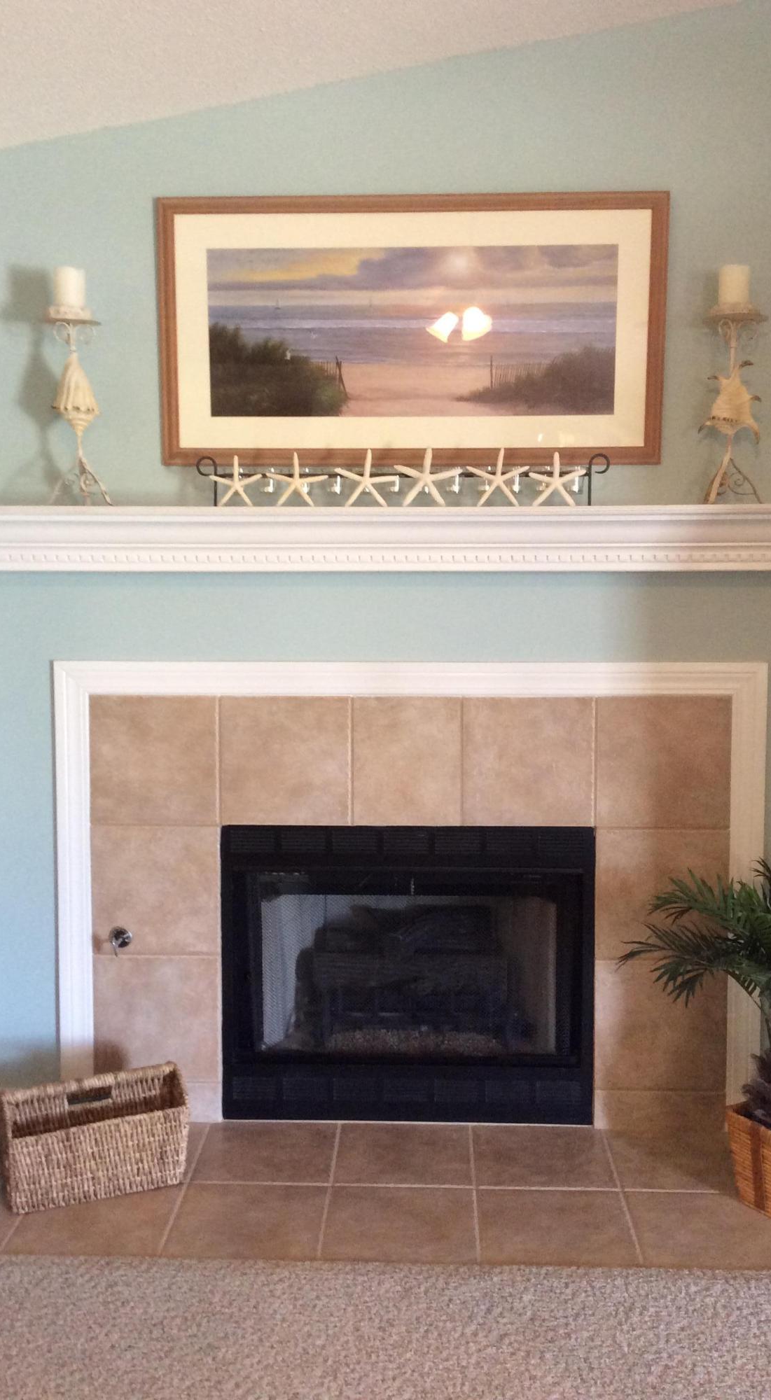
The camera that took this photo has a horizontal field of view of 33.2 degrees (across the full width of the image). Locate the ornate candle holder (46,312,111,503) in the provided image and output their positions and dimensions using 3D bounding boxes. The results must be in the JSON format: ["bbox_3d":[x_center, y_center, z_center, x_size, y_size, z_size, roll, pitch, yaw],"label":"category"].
[{"bbox_3d":[-0.727,-0.691,3.073,0.150,0.469,0.146,0,4,2],"label":"ornate candle holder"}]

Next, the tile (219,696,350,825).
[{"bbox_3d":[-0.252,0.153,3.241,0.327,0.324,0.010,0,4,2],"label":"tile"}]

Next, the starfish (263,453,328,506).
[{"bbox_3d":[-0.210,-0.525,3.091,0.149,0.134,0.022,0,4,2],"label":"starfish"}]

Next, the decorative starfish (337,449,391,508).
[{"bbox_3d":[-0.045,-0.524,3.067,0.147,0.146,0.024,0,-4,2],"label":"decorative starfish"}]

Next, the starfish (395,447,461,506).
[{"bbox_3d":[0.103,-0.529,3.078,0.164,0.144,0.022,0,4,2],"label":"starfish"}]

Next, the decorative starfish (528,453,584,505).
[{"bbox_3d":[0.409,-0.522,3.066,0.137,0.131,0.022,0,4,2],"label":"decorative starfish"}]

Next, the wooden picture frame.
[{"bbox_3d":[0.061,-0.883,3.112,1.212,0.627,0.030,0,9,2],"label":"wooden picture frame"}]

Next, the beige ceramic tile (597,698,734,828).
[{"bbox_3d":[0.690,0.155,3.207,0.332,0.330,0.010,0,4,2],"label":"beige ceramic tile"}]

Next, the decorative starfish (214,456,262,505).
[{"bbox_3d":[-0.359,-0.522,3.097,0.125,0.127,0.022,0,4,2],"label":"decorative starfish"}]

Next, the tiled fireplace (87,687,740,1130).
[{"bbox_3d":[0.057,0.550,3.332,1.640,1.120,0.050,0,4,2],"label":"tiled fireplace"}]

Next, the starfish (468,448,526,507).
[{"bbox_3d":[0.268,-0.528,3.071,0.151,0.142,0.022,0,4,2],"label":"starfish"}]

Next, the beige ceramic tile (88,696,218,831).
[{"bbox_3d":[-0.583,0.153,3.253,0.321,0.327,0.010,0,4,2],"label":"beige ceramic tile"}]

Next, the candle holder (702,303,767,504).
[{"bbox_3d":[0.815,-0.686,3.018,0.149,0.470,0.145,0,4,2],"label":"candle holder"}]

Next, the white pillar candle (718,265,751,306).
[{"bbox_3d":[0.808,-0.963,2.996,0.074,0.089,0.074,0,4,2],"label":"white pillar candle"}]

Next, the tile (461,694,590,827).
[{"bbox_3d":[0.363,0.158,3.292,0.333,0.333,0.012,0,4,2],"label":"tile"}]

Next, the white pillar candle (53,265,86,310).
[{"bbox_3d":[-0.745,-0.975,3.051,0.076,0.096,0.076,0,4,2],"label":"white pillar candle"}]

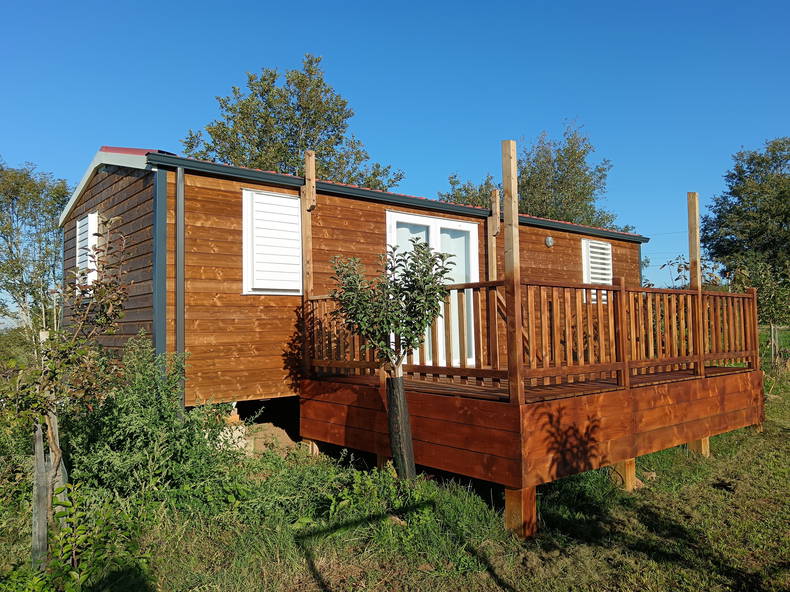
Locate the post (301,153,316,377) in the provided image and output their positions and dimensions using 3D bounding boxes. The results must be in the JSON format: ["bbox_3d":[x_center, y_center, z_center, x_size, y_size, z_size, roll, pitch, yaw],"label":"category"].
[{"bbox_3d":[-0.992,-0.358,7.168,0.094,2.660,0.122,2,-4,-40],"label":"post"}]

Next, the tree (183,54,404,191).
[{"bbox_3d":[-3.076,-2.497,18.741,6.800,9.917,6.800,2,-4,-40],"label":"tree"}]

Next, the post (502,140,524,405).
[{"bbox_3d":[0.908,-0.197,4.765,0.070,2.040,0.094,2,-4,-40],"label":"post"}]

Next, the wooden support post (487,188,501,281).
[{"bbox_3d":[1.427,-0.260,8.742,0.080,2.488,0.130,2,-4,-40],"label":"wooden support post"}]

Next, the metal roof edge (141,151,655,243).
[{"bbox_3d":[1.253,-1.158,8.710,9.259,0.140,0.140,2,-4,-40],"label":"metal roof edge"}]

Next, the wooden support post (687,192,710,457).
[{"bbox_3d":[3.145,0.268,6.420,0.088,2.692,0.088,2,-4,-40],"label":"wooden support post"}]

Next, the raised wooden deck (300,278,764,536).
[{"bbox_3d":[1.669,0.892,7.048,4.490,1.838,3.026,2,-4,-40],"label":"raised wooden deck"}]

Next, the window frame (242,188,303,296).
[{"bbox_3d":[-1.351,-0.581,6.936,0.746,1.152,0.080,2,-4,-40],"label":"window frame"}]

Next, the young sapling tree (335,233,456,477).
[{"bbox_3d":[-0.030,0.538,5.217,1.016,2.050,0.940,-1,-3,0],"label":"young sapling tree"}]

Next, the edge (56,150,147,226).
[{"bbox_3d":[-3.562,-1.423,7.471,0.130,0.659,4.272,2,-4,-40],"label":"edge"}]

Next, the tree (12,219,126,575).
[{"bbox_3d":[-1.956,0.600,3.713,0.699,2.110,0.705,1,-4,-28],"label":"tree"}]

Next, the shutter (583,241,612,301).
[{"bbox_3d":[3.707,-0.423,11.212,0.996,1.151,0.070,2,-4,-40],"label":"shutter"}]

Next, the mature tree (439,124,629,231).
[{"bbox_3d":[5.221,-1.914,22.765,7.000,8.991,7.000,2,-4,-40],"label":"mature tree"}]

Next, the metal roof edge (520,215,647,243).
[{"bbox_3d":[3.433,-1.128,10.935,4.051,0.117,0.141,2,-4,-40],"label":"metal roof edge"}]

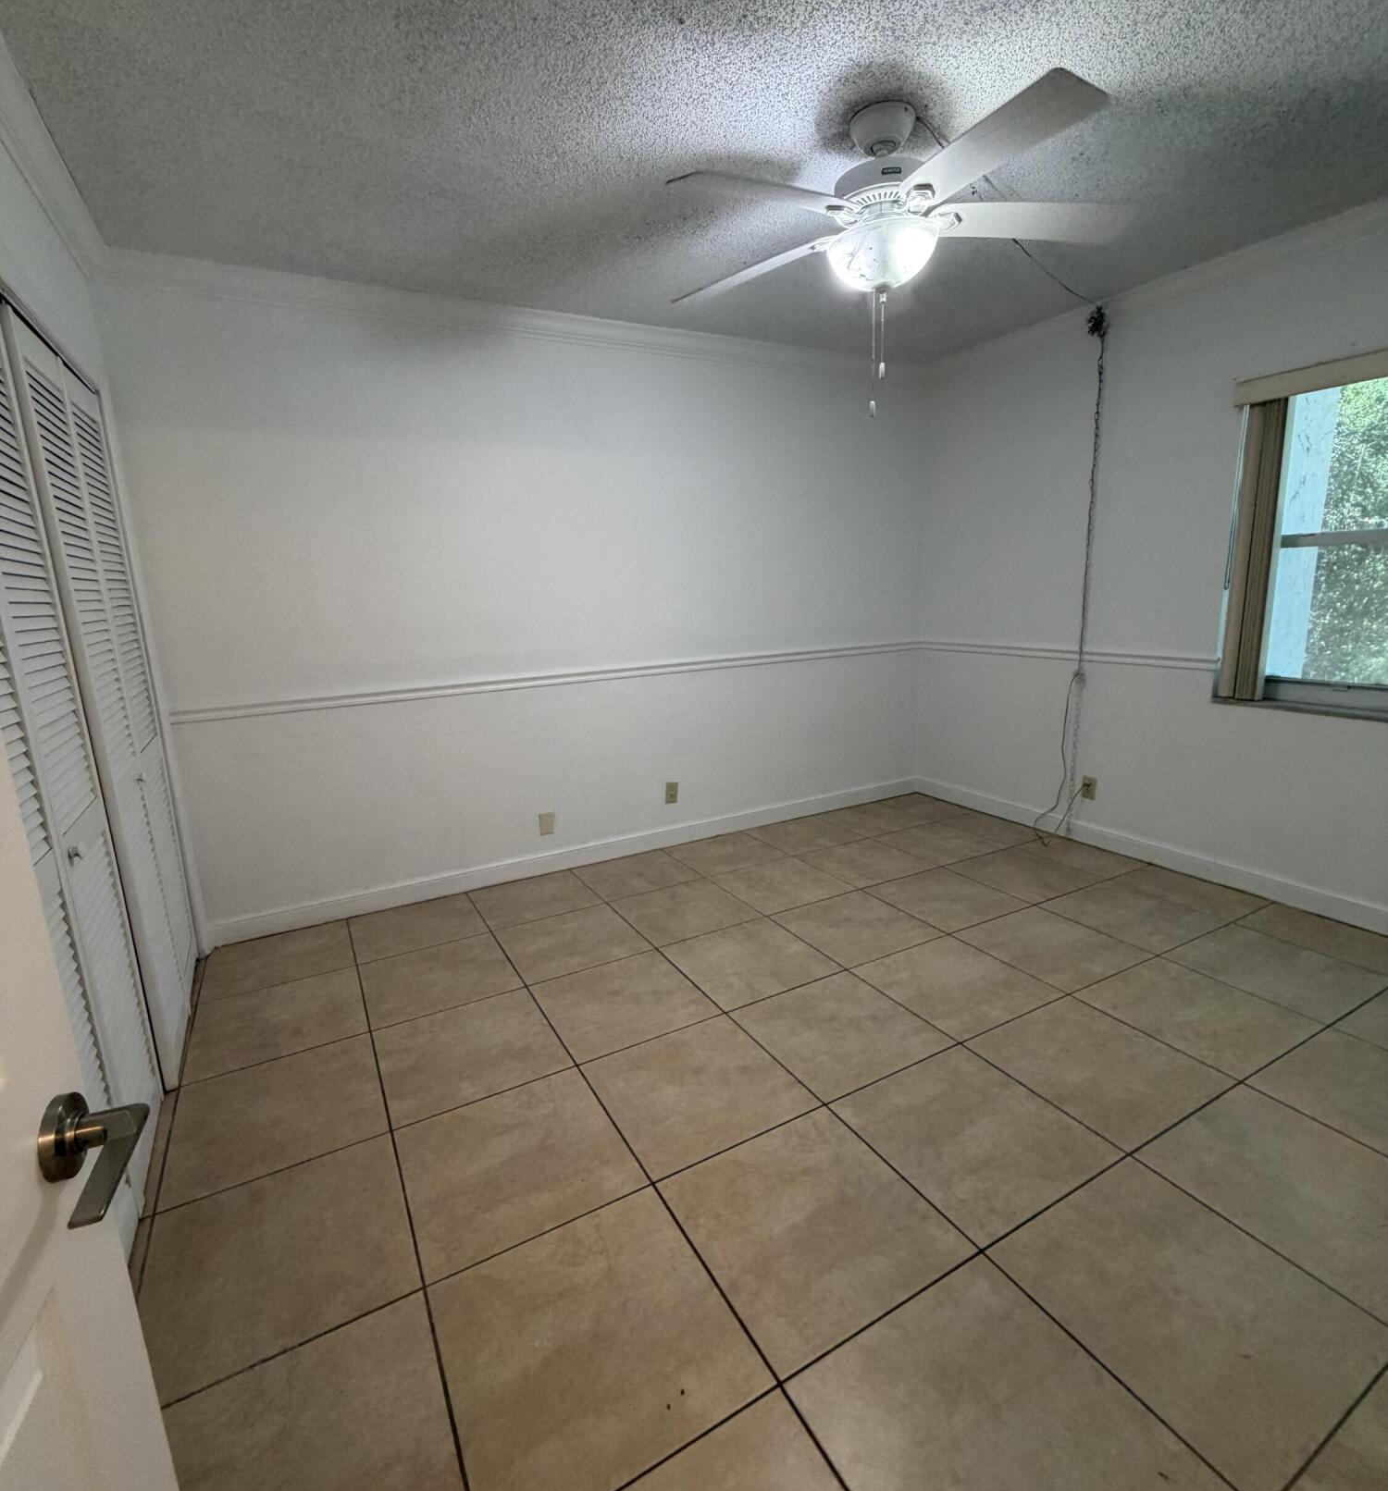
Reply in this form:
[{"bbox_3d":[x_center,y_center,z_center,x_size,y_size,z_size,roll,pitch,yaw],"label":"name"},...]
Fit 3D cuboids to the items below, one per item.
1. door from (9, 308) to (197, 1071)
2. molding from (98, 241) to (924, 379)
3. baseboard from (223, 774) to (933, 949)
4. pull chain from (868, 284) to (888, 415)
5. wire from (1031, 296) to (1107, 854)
[{"bbox_3d":[-1.726,-0.100,2.285,0.045,2.010,0.915,-9,14,-28],"label":"door"},{"bbox_3d":[-0.346,-1.806,3.291,3.734,0.093,0.075,-9,14,-28],"label":"molding"},{"bbox_3d":[-0.252,0.507,3.830,3.749,0.091,0.016,-9,14,-28],"label":"baseboard"},{"bbox_3d":[0.491,-1.051,2.003,0.040,0.325,0.030,1,13,13],"label":"pull chain"},{"bbox_3d":[1.788,-0.717,3.543,0.120,2.450,0.245,-9,14,-28],"label":"wire"}]

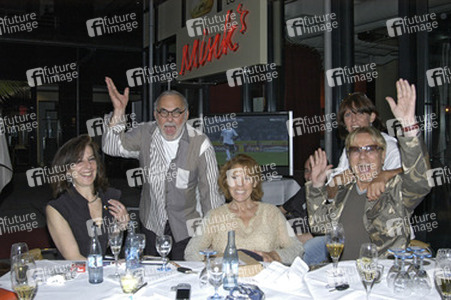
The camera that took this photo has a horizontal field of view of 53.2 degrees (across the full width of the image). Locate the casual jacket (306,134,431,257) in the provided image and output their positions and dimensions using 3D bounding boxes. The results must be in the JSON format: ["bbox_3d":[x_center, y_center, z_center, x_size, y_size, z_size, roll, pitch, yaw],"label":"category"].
[{"bbox_3d":[0.682,0.241,2.150,0.600,0.630,0.420,0,2,14],"label":"casual jacket"}]

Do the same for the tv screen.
[{"bbox_3d":[0.192,-0.061,5.000,1.120,0.700,0.130,0,2,10],"label":"tv screen"}]

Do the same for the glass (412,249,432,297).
[{"bbox_3d":[0.684,0.431,1.560,0.067,0.140,0.067,0,1,0],"label":"glass"}]

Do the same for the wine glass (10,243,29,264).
[{"bbox_3d":[-0.683,0.412,1.502,0.062,0.195,0.062,-1,1,0],"label":"wine glass"}]

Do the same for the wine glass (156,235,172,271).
[{"bbox_3d":[-0.249,0.418,1.840,0.067,0.141,0.067,0,2,0],"label":"wine glass"}]

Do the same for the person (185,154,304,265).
[{"bbox_3d":[0.086,0.622,2.130,0.560,1.220,0.720,0,1,3],"label":"person"}]

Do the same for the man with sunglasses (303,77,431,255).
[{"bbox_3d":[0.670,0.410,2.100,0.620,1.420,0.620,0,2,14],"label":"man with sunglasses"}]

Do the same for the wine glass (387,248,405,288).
[{"bbox_3d":[0.611,0.426,1.610,0.071,0.137,0.071,-1,1,0],"label":"wine glass"}]

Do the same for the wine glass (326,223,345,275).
[{"bbox_3d":[0.439,0.393,1.800,0.074,0.200,0.074,0,2,0],"label":"wine glass"}]

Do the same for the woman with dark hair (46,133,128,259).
[{"bbox_3d":[-0.640,0.587,2.090,0.500,1.300,0.720,-1,1,-25],"label":"woman with dark hair"}]

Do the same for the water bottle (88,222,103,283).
[{"bbox_3d":[-0.495,0.399,1.724,0.057,0.212,0.057,0,1,0],"label":"water bottle"}]

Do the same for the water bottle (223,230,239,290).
[{"bbox_3d":[0.019,0.395,1.620,0.056,0.207,0.056,0,2,0],"label":"water bottle"}]

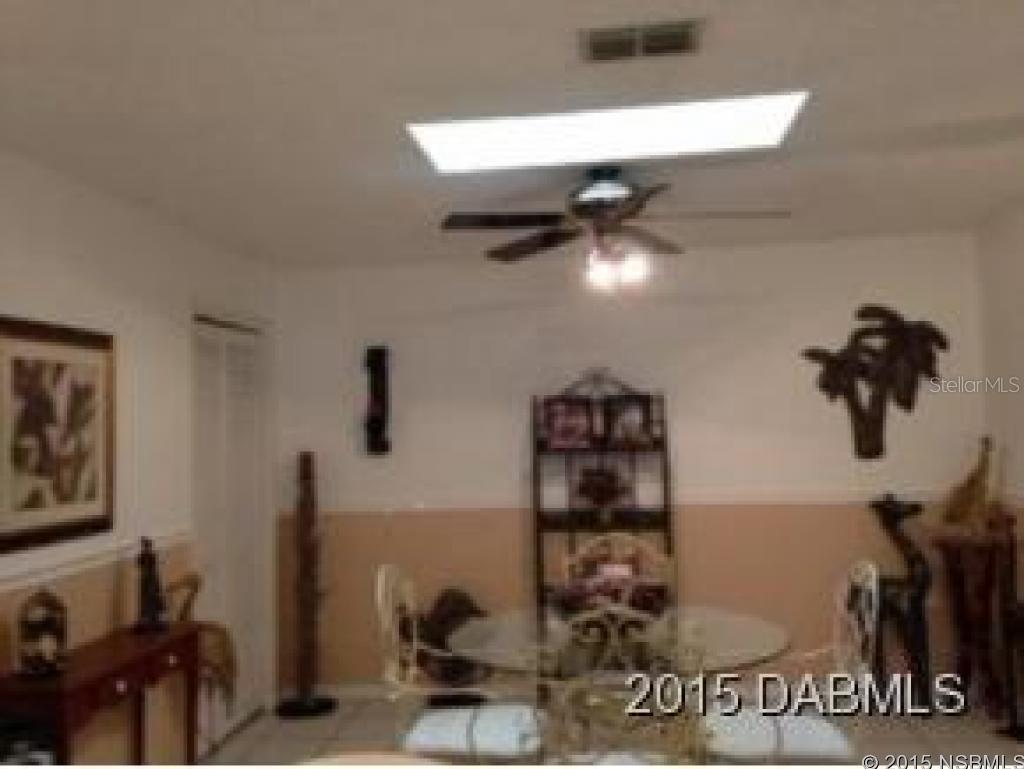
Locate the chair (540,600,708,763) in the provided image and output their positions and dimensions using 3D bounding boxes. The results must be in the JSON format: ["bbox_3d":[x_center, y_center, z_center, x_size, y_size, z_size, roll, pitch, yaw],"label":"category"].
[{"bbox_3d":[0.340,1.101,2.901,0.460,1.000,0.570,-2,-2,6],"label":"chair"}]

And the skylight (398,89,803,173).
[{"bbox_3d":[0.301,-0.848,3.269,1.220,0.060,0.580,-2,-2,6],"label":"skylight"}]

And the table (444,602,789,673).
[{"bbox_3d":[0.381,1.251,3.414,1.170,0.740,1.170,-2,-2,6],"label":"table"}]

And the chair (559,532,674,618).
[{"bbox_3d":[0.441,1.141,4.028,0.480,1.000,0.530,-2,-2,6],"label":"chair"}]

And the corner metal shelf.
[{"bbox_3d":[0.483,0.804,5.163,0.700,1.760,0.360,-2,-2,6],"label":"corner metal shelf"}]

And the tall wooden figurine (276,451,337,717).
[{"bbox_3d":[-1.118,1.043,5.228,0.300,1.380,0.270,-1,-2,-8],"label":"tall wooden figurine"}]

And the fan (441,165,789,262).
[{"bbox_3d":[0.367,-0.609,3.666,1.300,0.420,1.280,-2,-2,6],"label":"fan"}]

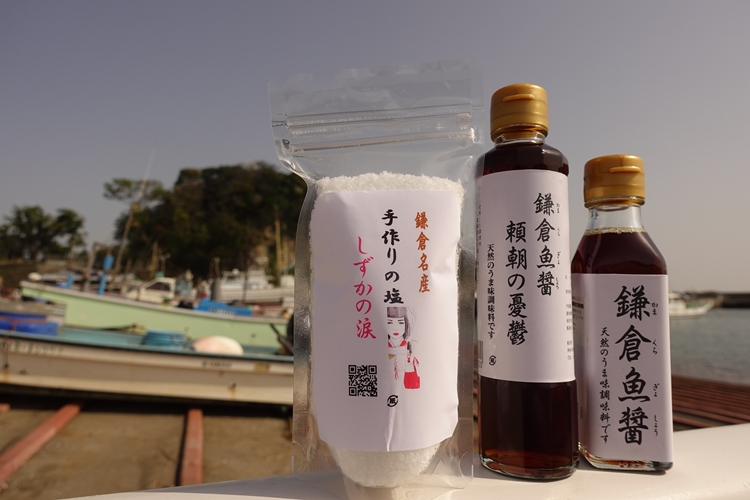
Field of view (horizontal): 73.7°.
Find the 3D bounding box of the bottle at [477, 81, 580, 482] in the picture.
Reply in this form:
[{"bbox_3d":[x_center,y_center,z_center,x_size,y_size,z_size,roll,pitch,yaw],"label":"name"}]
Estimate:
[{"bbox_3d":[0.077,0.012,0.260,0.048,0.192,0.048,-2,-6,17],"label":"bottle"}]

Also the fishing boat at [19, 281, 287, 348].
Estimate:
[{"bbox_3d":[-3.550,1.280,8.720,4.900,1.050,1.600,7,-6,-7],"label":"fishing boat"}]

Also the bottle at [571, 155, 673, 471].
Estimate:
[{"bbox_3d":[0.128,0.030,0.264,0.039,0.155,0.039,0,-5,12],"label":"bottle"}]

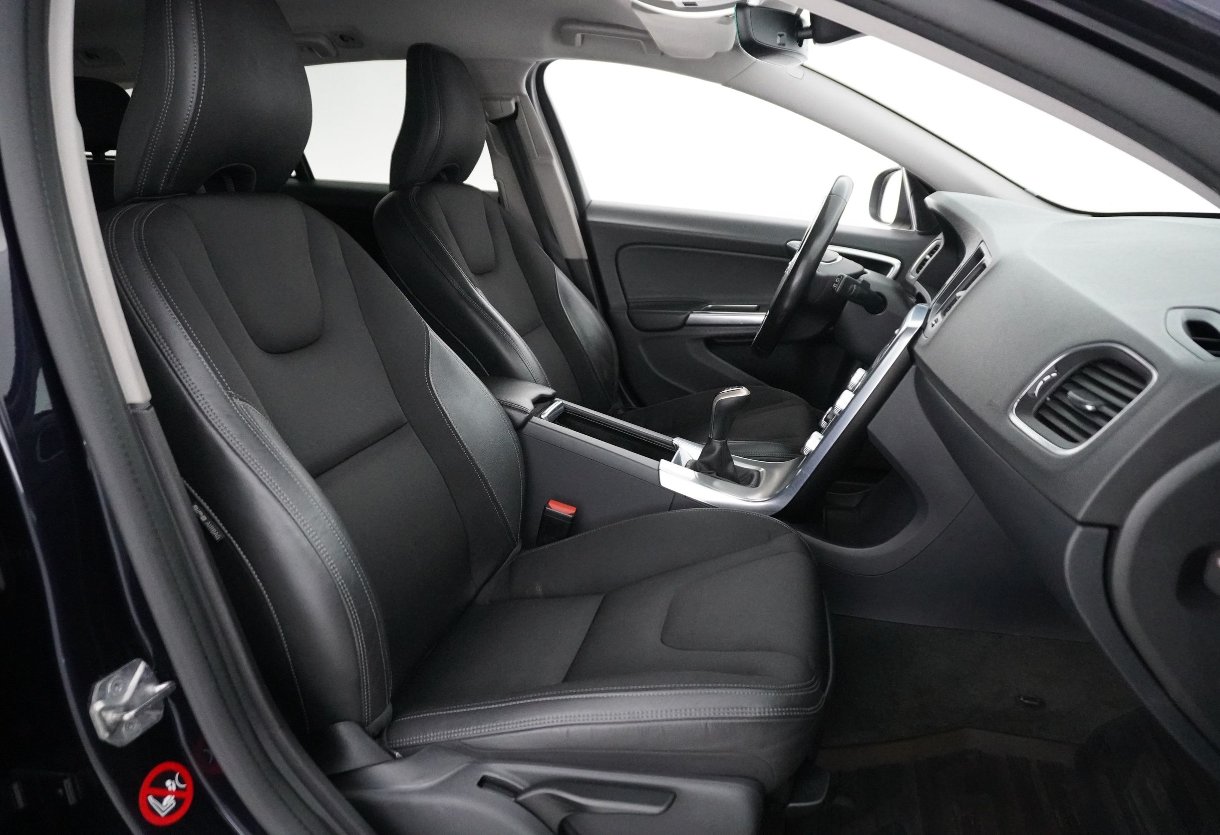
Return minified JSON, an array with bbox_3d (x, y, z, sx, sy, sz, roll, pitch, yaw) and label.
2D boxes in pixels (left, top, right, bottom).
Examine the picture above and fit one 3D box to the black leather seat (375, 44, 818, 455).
[{"bbox_3d":[-0.017,-0.267,1.748,0.920,0.980,0.550,4,17,14],"label":"black leather seat"}]

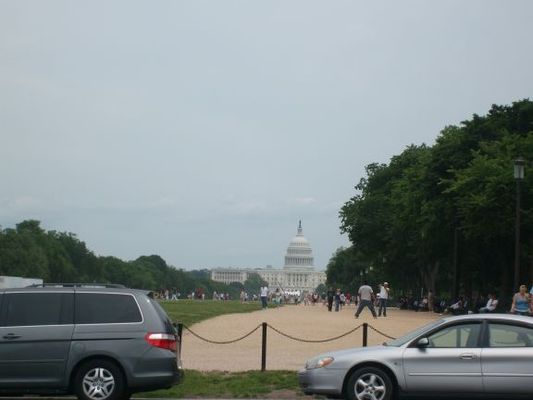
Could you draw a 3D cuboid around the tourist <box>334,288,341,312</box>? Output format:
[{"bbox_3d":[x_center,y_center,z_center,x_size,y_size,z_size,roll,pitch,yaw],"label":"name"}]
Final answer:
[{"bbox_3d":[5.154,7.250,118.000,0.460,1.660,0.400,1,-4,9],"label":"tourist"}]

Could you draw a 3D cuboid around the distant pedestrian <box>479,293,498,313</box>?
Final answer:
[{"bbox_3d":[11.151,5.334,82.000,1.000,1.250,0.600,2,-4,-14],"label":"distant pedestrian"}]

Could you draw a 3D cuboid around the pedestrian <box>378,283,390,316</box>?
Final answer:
[{"bbox_3d":[6.082,5.130,84.000,0.600,1.780,0.500,3,-4,-24],"label":"pedestrian"}]

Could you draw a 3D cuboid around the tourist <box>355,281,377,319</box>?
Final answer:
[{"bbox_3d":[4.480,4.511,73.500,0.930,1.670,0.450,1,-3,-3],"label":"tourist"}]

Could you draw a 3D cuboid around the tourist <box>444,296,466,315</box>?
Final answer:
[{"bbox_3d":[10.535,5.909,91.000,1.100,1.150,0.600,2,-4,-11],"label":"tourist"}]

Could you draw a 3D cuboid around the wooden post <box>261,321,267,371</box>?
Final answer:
[{"bbox_3d":[-0.048,2.615,29.000,0.085,0.860,0.085,1,-3,0],"label":"wooden post"}]

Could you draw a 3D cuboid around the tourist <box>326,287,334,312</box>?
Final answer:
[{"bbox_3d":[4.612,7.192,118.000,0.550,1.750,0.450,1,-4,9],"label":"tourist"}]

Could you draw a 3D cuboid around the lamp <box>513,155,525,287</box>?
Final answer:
[{"bbox_3d":[8.586,1.458,56.000,0.400,5.900,0.400,1,-3,0],"label":"lamp"}]

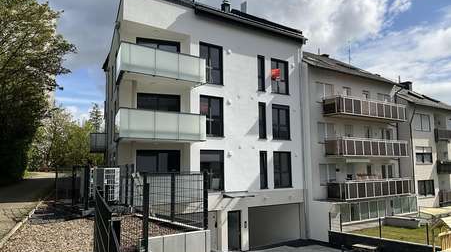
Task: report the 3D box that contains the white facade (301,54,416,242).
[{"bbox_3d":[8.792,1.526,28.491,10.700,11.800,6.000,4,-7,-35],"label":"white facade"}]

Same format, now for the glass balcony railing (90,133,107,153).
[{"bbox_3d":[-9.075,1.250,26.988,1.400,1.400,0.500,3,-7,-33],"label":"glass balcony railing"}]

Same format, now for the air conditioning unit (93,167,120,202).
[{"bbox_3d":[-4.525,2.253,14.547,0.850,1.300,0.500,5,-8,-42],"label":"air conditioning unit"}]

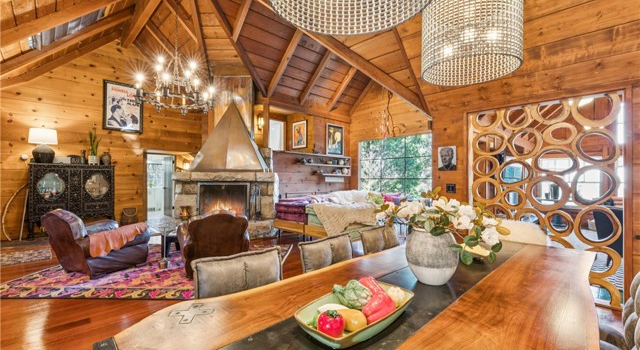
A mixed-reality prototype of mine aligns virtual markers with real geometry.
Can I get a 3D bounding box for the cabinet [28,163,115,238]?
[{"bbox_3d":[-6.030,0.570,6.980,1.550,1.660,0.450,0,0,-44],"label":"cabinet"}]

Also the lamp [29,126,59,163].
[{"bbox_3d":[-5.730,-0.633,5.900,0.440,0.760,0.440,0,0,-44],"label":"lamp"}]

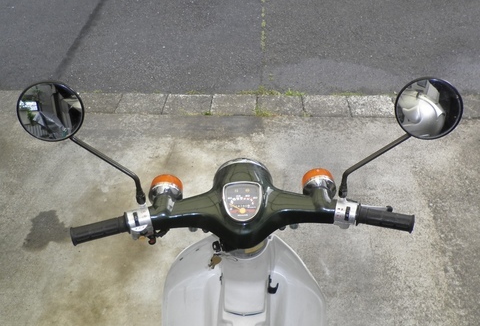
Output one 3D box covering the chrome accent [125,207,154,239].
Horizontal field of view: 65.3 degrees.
[{"bbox_3d":[-0.195,0.114,0.735,0.049,0.048,0.053,-15,50,-8],"label":"chrome accent"}]

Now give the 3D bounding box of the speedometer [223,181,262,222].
[{"bbox_3d":[0.007,0.077,0.733,0.075,0.026,0.077,-3,80,-2],"label":"speedometer"}]

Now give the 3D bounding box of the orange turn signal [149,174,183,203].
[{"bbox_3d":[-0.149,0.062,0.758,0.069,0.068,0.060,-3,48,-2],"label":"orange turn signal"}]

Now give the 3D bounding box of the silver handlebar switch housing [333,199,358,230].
[{"bbox_3d":[0.210,0.100,0.742,0.046,0.046,0.050,9,49,4],"label":"silver handlebar switch housing"}]

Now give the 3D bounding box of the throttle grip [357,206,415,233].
[{"bbox_3d":[0.286,0.112,0.736,0.108,0.037,0.037,9,49,4],"label":"throttle grip"}]

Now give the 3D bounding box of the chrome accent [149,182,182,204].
[{"bbox_3d":[-0.149,0.069,0.752,0.068,0.067,0.036,-3,48,-2],"label":"chrome accent"}]

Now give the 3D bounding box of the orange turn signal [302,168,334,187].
[{"bbox_3d":[0.161,0.040,0.774,0.065,0.065,0.030,-3,48,-2],"label":"orange turn signal"}]

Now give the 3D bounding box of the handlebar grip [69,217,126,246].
[{"bbox_3d":[-0.273,0.131,0.725,0.108,0.036,0.036,-13,47,-12],"label":"handlebar grip"}]

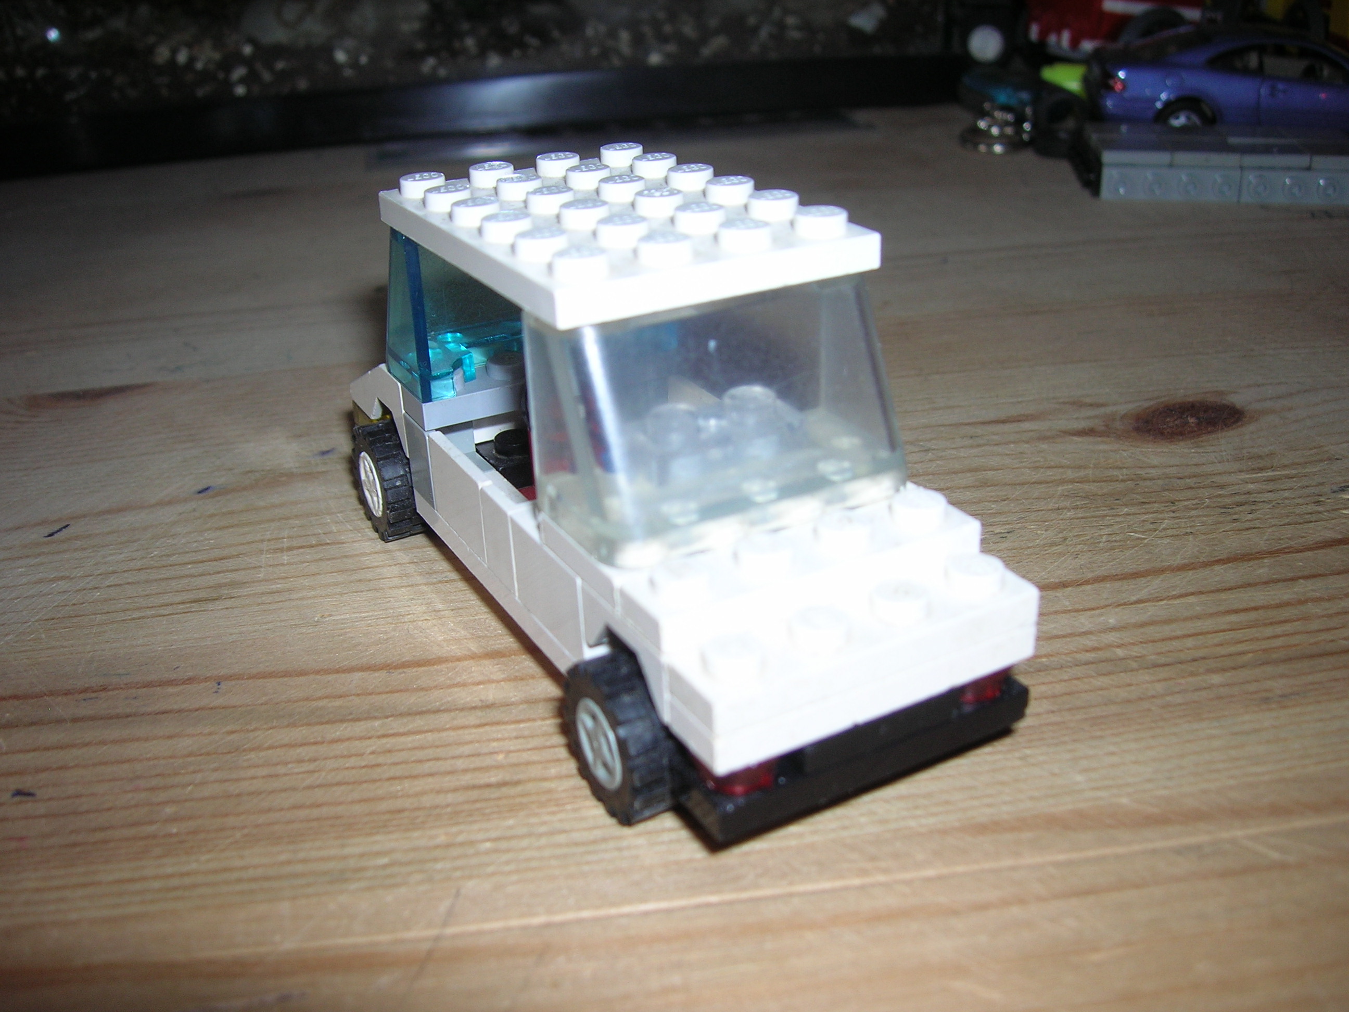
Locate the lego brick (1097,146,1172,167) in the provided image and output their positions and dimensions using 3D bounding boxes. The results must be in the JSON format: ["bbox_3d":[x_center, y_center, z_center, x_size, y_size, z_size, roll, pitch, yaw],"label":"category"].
[{"bbox_3d":[0.113,-0.087,0.326,0.016,0.003,0.012,3,26,11],"label":"lego brick"}]

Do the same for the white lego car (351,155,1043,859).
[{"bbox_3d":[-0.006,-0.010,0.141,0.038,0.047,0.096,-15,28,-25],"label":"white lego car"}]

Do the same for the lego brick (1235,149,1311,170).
[{"bbox_3d":[0.144,-0.084,0.320,0.016,0.003,0.012,3,26,11],"label":"lego brick"}]

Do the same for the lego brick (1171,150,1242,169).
[{"bbox_3d":[0.129,-0.086,0.323,0.016,0.003,0.012,3,26,11],"label":"lego brick"}]

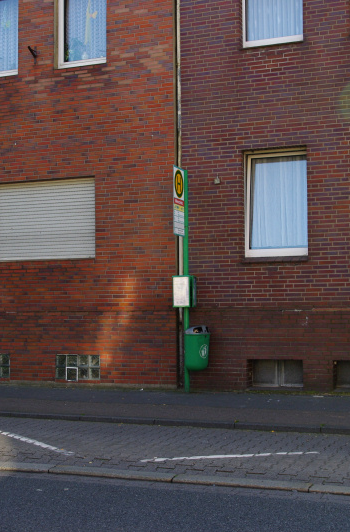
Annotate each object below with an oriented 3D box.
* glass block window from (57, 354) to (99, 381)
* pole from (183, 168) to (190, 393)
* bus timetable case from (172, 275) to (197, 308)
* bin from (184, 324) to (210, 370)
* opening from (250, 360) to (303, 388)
[{"bbox_3d":[-1.533,1.626,13.872,0.804,0.399,0.090,-1,-2,23],"label":"glass block window"},{"bbox_3d":[0.177,0.213,12.979,0.066,3.335,0.066,-1,-2,23],"label":"pole"},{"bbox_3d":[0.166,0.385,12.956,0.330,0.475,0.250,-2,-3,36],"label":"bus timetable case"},{"bbox_3d":[0.316,1.220,12.821,0.310,0.666,0.410,-2,-3,42],"label":"bin"},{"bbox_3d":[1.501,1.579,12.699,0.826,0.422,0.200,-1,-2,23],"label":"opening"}]

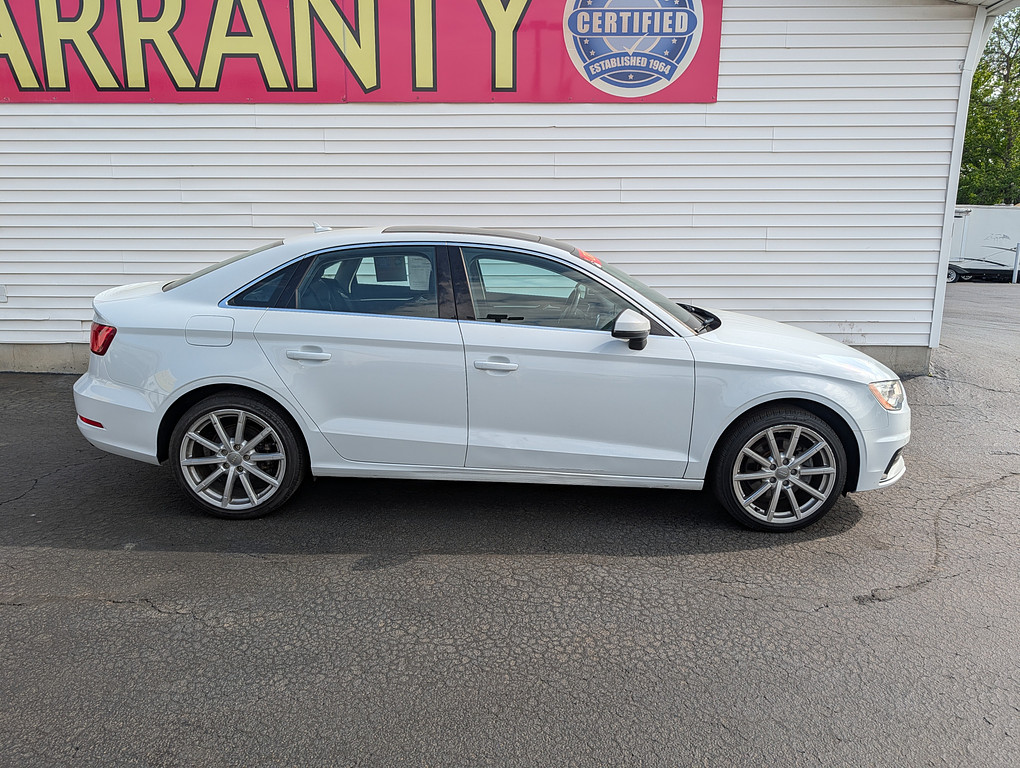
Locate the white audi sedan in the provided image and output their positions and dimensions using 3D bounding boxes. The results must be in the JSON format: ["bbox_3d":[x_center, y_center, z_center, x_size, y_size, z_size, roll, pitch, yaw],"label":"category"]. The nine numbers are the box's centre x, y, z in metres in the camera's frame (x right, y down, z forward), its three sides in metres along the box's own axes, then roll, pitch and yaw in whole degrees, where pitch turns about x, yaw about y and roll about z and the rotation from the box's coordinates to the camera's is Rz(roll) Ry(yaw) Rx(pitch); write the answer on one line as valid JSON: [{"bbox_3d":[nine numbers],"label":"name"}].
[{"bbox_3d":[-0.035,-0.171,4.150,4.456,1.420,1.840,1,12,-1],"label":"white audi sedan"}]

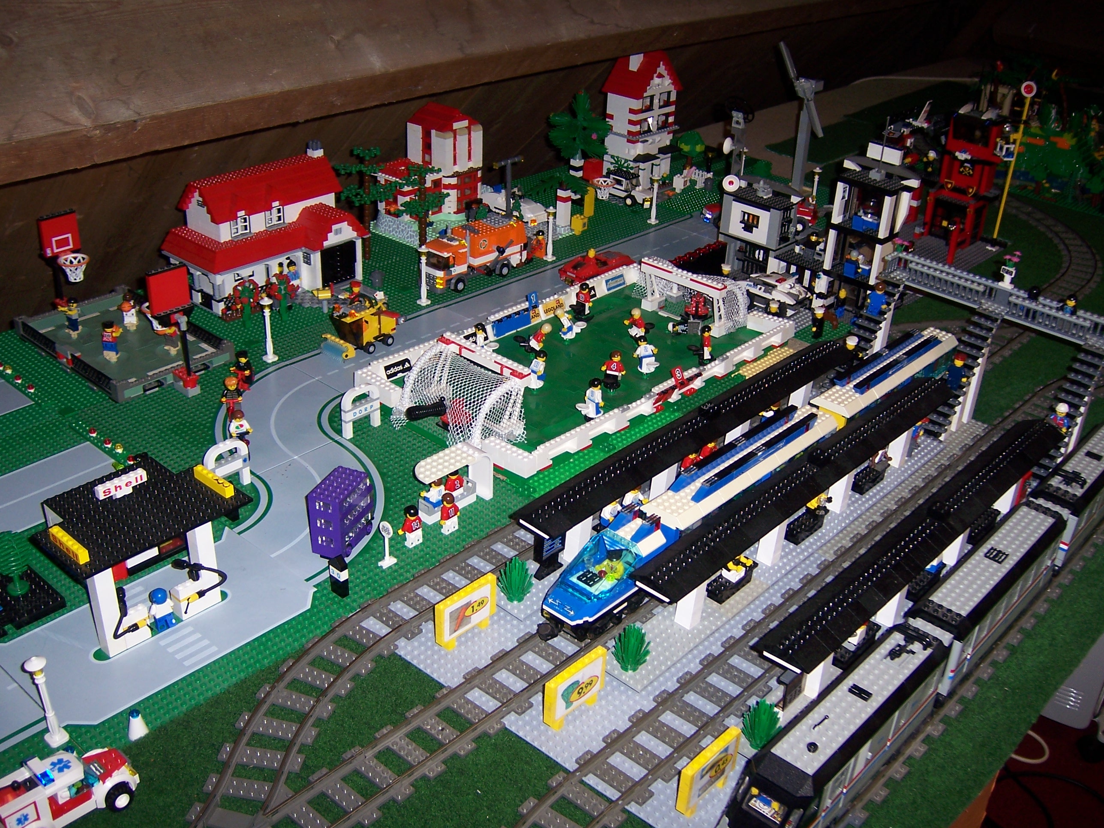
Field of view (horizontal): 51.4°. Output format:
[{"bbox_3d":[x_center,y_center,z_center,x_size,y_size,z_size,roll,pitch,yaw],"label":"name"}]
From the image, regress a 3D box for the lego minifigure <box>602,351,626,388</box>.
[{"bbox_3d":[0.075,-0.052,1.384,0.025,0.047,0.018,13,31,16],"label":"lego minifigure"}]

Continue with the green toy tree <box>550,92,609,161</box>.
[{"bbox_3d":[0.049,-0.487,1.958,0.100,0.122,0.105,2,29,-1],"label":"green toy tree"}]

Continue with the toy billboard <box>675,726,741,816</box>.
[{"bbox_3d":[0.115,0.266,0.850,0.009,0.050,0.064,26,37,35],"label":"toy billboard"}]

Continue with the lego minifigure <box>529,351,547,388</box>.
[{"bbox_3d":[-0.016,-0.057,1.387,0.024,0.046,0.019,24,25,35],"label":"lego minifigure"}]

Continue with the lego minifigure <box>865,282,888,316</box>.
[{"bbox_3d":[0.407,-0.146,1.434,0.014,0.041,0.025,-23,37,-39],"label":"lego minifigure"}]

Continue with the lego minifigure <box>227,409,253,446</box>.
[{"bbox_3d":[-0.338,0.018,1.242,0.025,0.042,0.018,-16,33,-31],"label":"lego minifigure"}]

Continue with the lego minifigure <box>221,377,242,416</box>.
[{"bbox_3d":[-0.359,-0.022,1.289,0.026,0.041,0.021,0,29,-6],"label":"lego minifigure"}]

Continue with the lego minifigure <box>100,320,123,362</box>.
[{"bbox_3d":[-0.528,-0.084,1.375,0.025,0.047,0.022,14,31,19],"label":"lego minifigure"}]

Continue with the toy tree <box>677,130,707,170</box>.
[{"bbox_3d":[0.263,-0.500,2.189,0.052,0.078,0.052,26,37,35],"label":"toy tree"}]

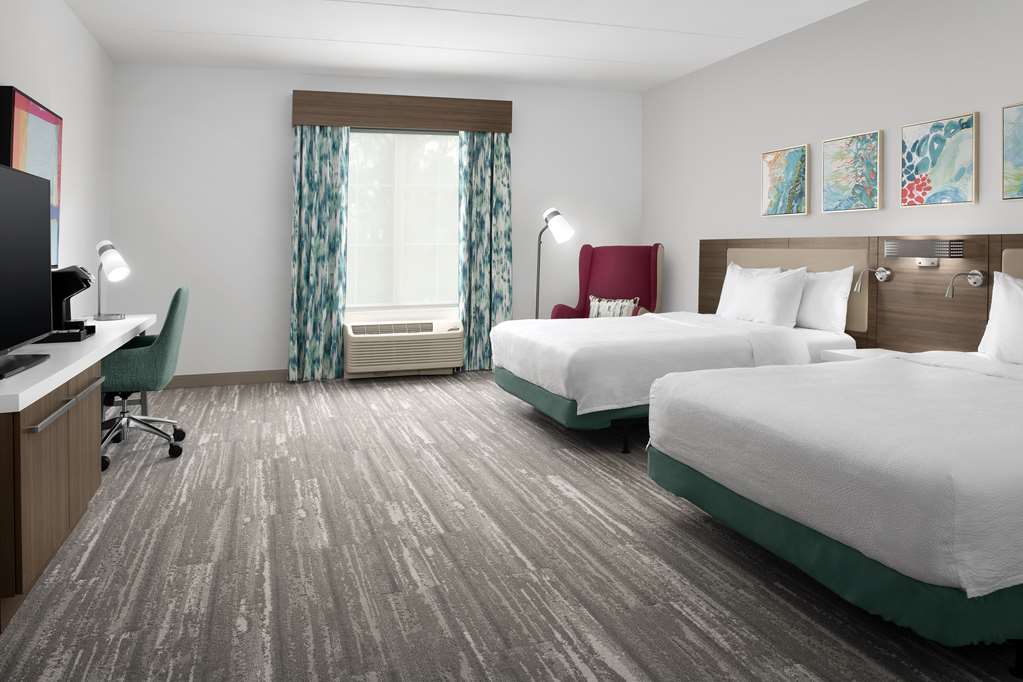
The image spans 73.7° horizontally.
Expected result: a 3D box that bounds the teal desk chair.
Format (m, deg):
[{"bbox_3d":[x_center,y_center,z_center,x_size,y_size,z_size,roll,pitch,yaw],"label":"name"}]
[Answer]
[{"bbox_3d":[-2.235,0.190,3.930,0.630,0.940,0.620,-2,7,-18],"label":"teal desk chair"}]

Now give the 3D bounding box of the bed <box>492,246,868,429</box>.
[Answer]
[{"bbox_3d":[1.041,-0.030,4.580,1.980,1.190,1.460,-2,8,-16],"label":"bed"}]

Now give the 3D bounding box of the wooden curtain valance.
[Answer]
[{"bbox_3d":[-0.983,-2.112,6.372,2.017,0.321,0.190,-2,7,-18],"label":"wooden curtain valance"}]

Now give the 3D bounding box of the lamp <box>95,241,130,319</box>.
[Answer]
[{"bbox_3d":[-2.904,-0.439,4.950,0.240,0.560,0.160,4,8,28],"label":"lamp"}]

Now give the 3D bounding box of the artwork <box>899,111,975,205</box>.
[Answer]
[{"bbox_3d":[2.411,-1.013,3.850,0.040,0.470,0.450,-2,8,-16],"label":"artwork"}]

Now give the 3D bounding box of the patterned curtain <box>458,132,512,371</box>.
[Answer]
[{"bbox_3d":[-0.248,-0.879,6.585,0.540,2.317,0.140,-2,7,-18],"label":"patterned curtain"}]

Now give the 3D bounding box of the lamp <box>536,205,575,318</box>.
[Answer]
[{"bbox_3d":[0.390,-0.445,6.330,0.450,1.571,0.260,4,7,30],"label":"lamp"}]

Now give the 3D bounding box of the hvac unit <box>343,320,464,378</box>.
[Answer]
[{"bbox_3d":[-1.009,0.080,6.400,1.080,0.440,0.240,-2,8,-17],"label":"hvac unit"}]

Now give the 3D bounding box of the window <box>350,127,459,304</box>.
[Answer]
[{"bbox_3d":[-1.026,-1.168,6.501,1.097,1.731,0.100,-2,7,-18],"label":"window"}]

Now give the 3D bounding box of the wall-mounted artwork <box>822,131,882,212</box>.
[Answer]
[{"bbox_3d":[2.296,-1.124,4.594,0.040,0.509,0.490,-2,7,-18],"label":"wall-mounted artwork"}]

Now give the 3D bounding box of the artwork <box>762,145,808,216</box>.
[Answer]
[{"bbox_3d":[1.974,-1.153,4.930,0.040,0.470,0.460,-2,8,-16],"label":"artwork"}]

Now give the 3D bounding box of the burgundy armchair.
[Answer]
[{"bbox_3d":[0.875,-0.266,6.150,0.780,1.220,0.800,5,9,33],"label":"burgundy armchair"}]

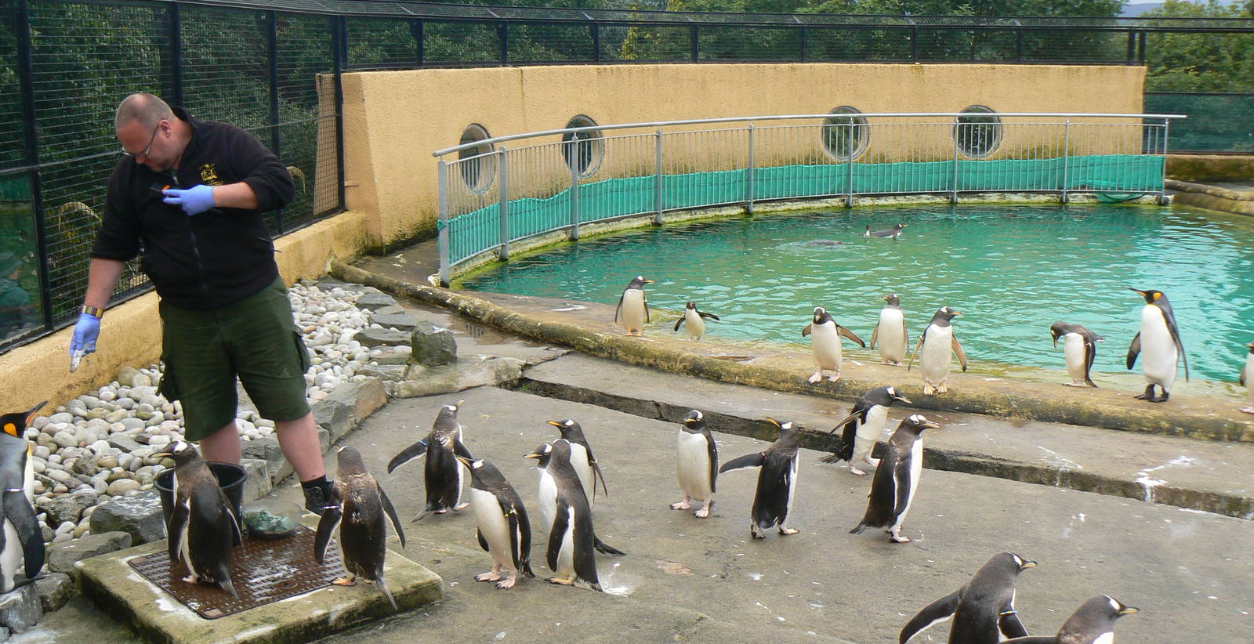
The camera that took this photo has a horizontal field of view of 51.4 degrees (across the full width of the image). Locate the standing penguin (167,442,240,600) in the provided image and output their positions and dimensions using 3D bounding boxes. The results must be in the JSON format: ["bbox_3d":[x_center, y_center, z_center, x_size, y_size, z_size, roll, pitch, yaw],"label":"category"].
[{"bbox_3d":[-1.498,0.690,4.631,0.360,0.505,0.280,9,14,37],"label":"standing penguin"}]

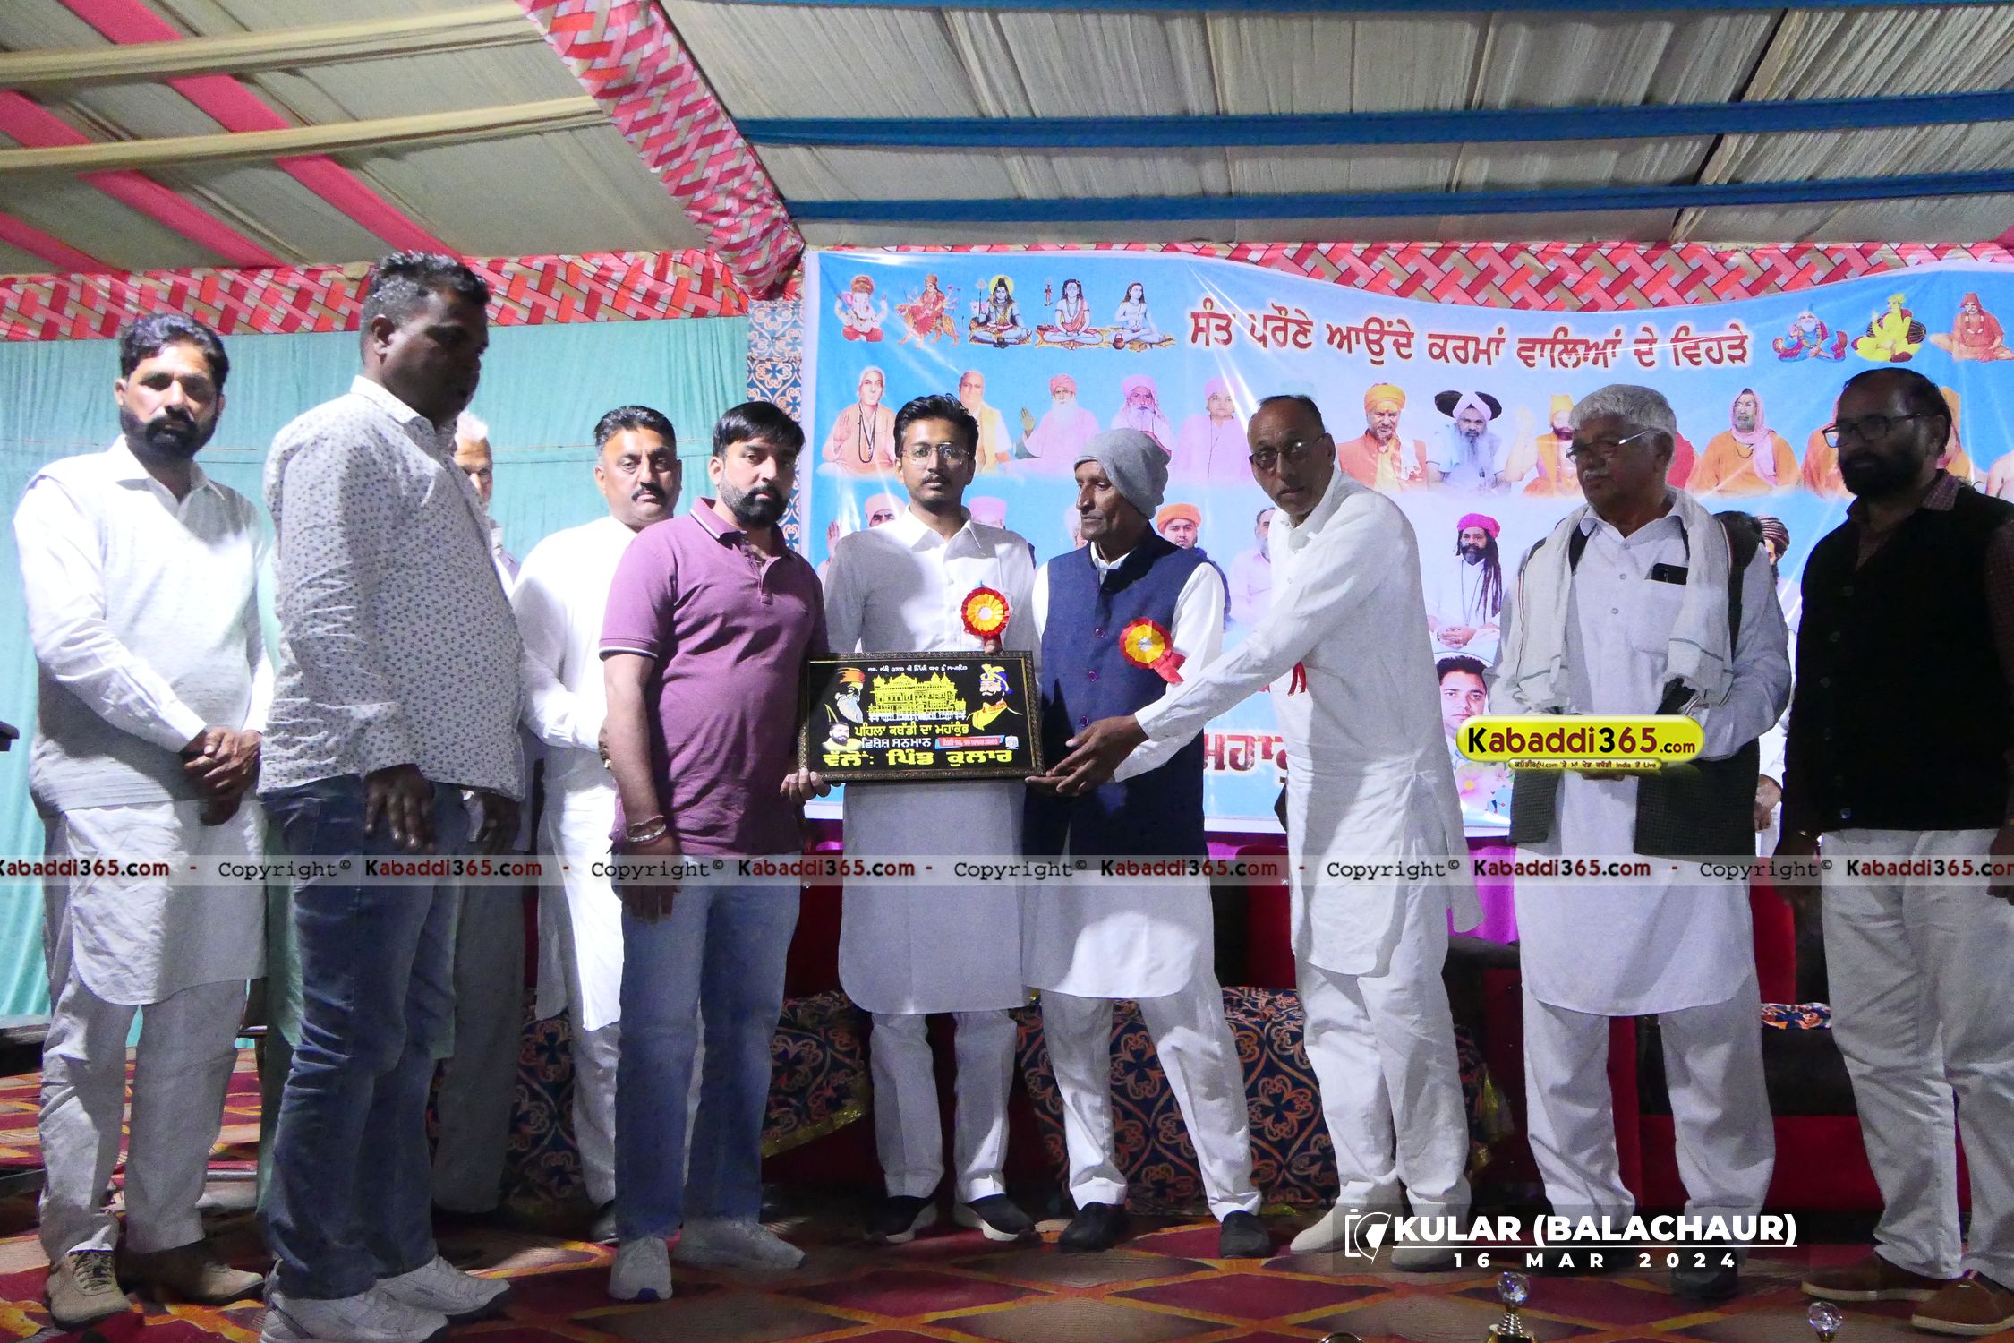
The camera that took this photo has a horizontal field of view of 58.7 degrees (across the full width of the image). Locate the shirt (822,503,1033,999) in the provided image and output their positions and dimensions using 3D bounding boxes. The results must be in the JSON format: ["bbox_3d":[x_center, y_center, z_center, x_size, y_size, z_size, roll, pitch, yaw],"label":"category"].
[{"bbox_3d":[-0.160,0.165,3.684,0.460,1.055,0.340,0,-6,-3],"label":"shirt"}]

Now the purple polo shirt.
[{"bbox_3d":[-0.553,0.005,3.409,0.460,0.688,0.340,4,-7,-33],"label":"purple polo shirt"}]

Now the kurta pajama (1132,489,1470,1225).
[{"bbox_3d":[0.583,0.326,3.515,0.660,1.484,0.500,2,-7,-22],"label":"kurta pajama"}]

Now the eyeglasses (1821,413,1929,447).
[{"bbox_3d":[1.584,-0.428,3.237,0.142,0.044,0.142,-7,2,-26],"label":"eyeglasses"}]

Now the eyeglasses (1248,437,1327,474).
[{"bbox_3d":[0.577,-0.439,3.635,0.138,0.042,0.140,-10,9,27],"label":"eyeglasses"}]

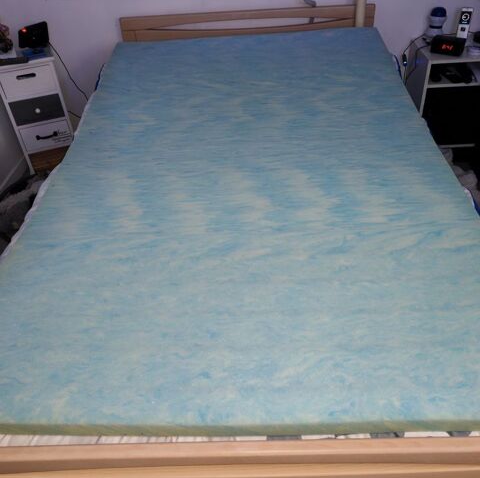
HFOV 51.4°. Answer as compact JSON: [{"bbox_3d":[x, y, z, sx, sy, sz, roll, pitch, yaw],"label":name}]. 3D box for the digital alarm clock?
[{"bbox_3d":[1.032,-0.957,2.471,0.143,0.062,0.068,18,46,24],"label":"digital alarm clock"}]

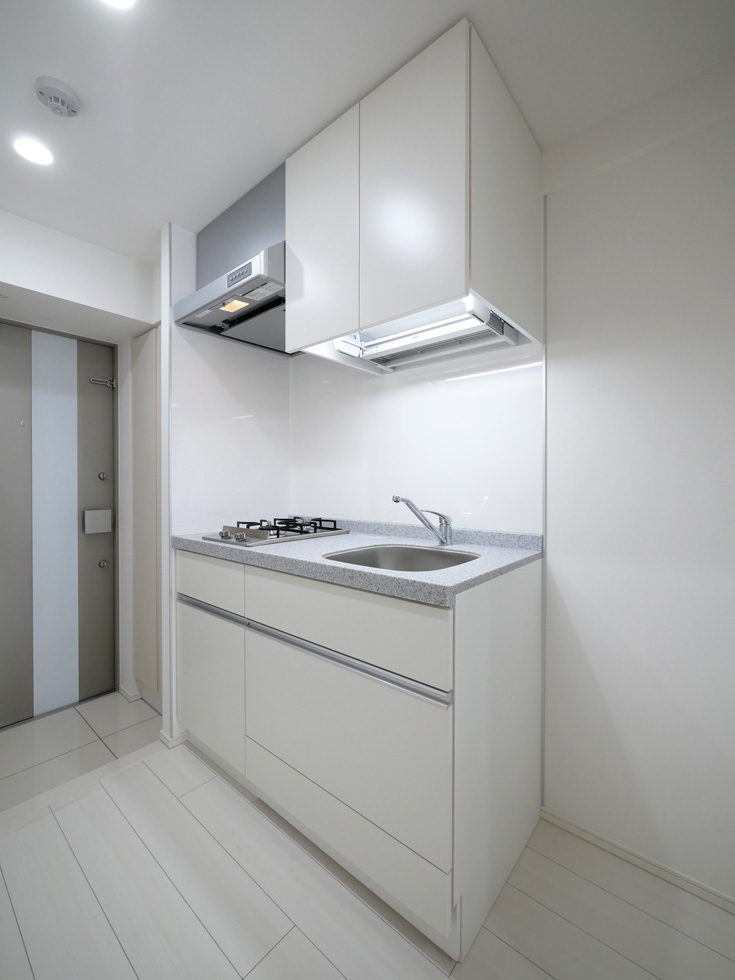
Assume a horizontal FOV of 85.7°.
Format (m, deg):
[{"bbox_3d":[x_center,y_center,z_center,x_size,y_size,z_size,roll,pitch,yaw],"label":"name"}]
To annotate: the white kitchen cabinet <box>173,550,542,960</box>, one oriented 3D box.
[{"bbox_3d":[-0.126,0.640,1.468,1.298,0.813,0.577,0,0,41],"label":"white kitchen cabinet"}]

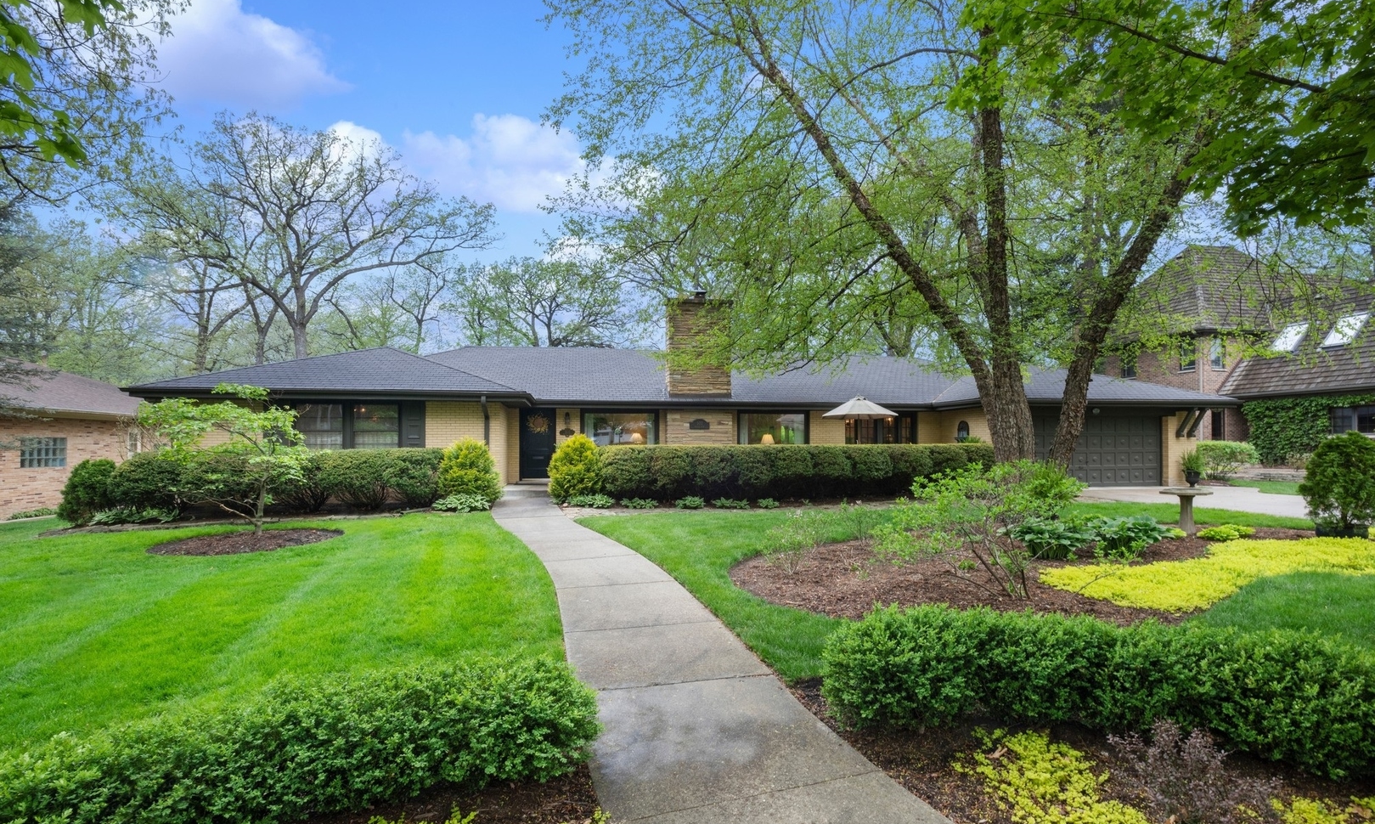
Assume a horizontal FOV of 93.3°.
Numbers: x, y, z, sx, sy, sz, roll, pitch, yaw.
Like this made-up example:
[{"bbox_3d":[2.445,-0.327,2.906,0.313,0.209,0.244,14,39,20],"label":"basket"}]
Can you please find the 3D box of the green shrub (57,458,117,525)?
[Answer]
[{"bbox_3d":[-12.402,1.635,13.400,1.000,1.385,1.000,0,-2,-10],"label":"green shrub"}]

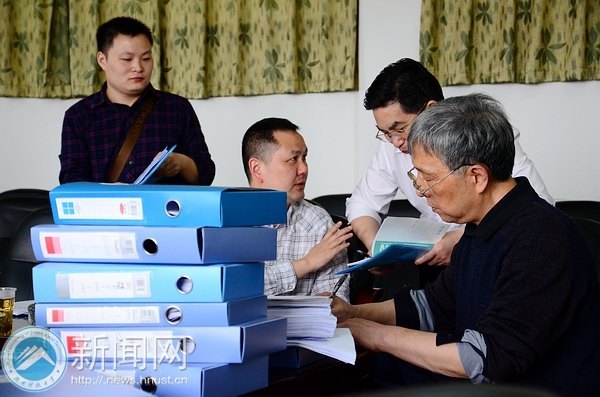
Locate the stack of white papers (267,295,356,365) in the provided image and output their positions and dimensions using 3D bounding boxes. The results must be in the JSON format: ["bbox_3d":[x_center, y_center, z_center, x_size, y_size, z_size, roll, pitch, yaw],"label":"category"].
[{"bbox_3d":[-0.045,0.232,2.340,0.290,0.110,0.240,0,0,0],"label":"stack of white papers"}]

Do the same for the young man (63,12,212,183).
[{"bbox_3d":[-0.510,0.280,4.070,0.490,1.700,0.380,0,0,-16],"label":"young man"}]

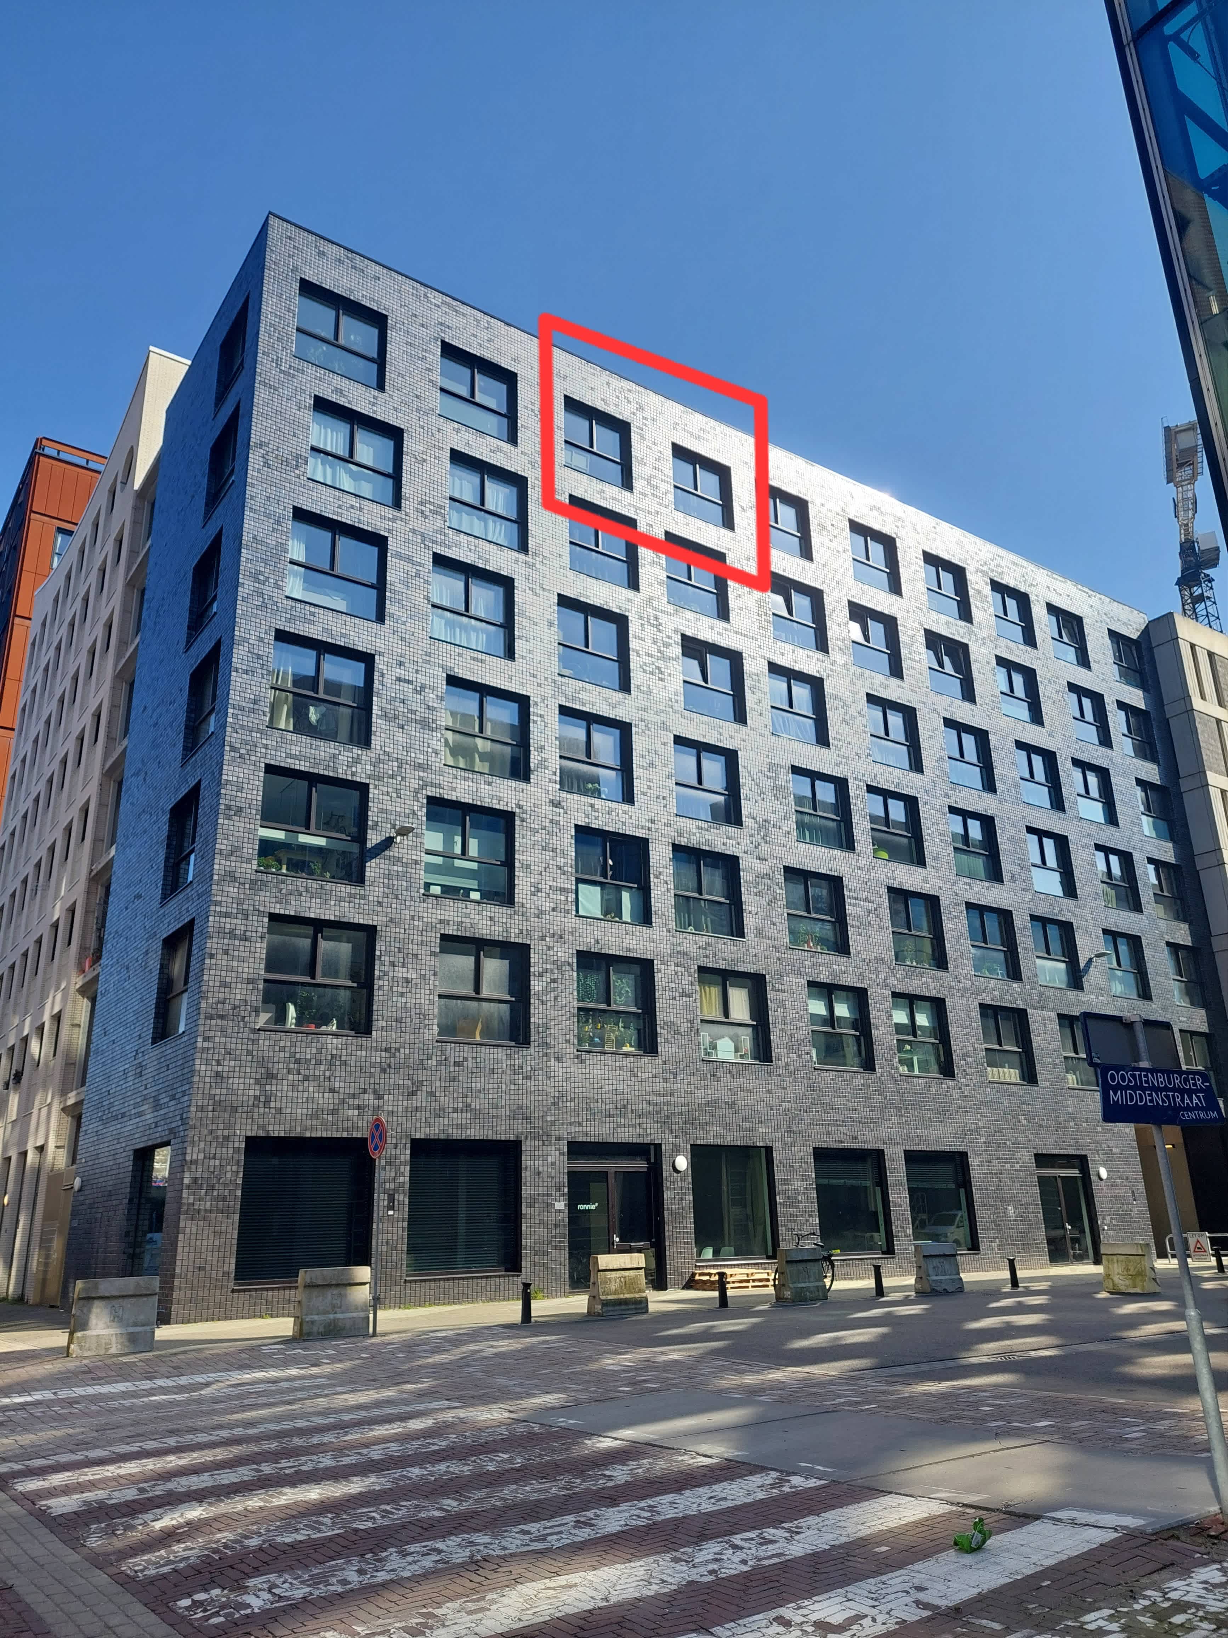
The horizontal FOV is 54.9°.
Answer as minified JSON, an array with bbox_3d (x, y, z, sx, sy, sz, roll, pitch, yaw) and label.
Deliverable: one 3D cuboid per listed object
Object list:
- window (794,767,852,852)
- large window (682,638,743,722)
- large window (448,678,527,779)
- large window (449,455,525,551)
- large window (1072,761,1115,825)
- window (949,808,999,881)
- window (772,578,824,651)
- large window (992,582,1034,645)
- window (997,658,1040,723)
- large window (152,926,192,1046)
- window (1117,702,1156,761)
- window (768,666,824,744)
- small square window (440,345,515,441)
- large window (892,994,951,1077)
[{"bbox_3d":[5.687,-0.229,32.675,2.140,2.150,0.220,12,-22,-33],"label":"window"},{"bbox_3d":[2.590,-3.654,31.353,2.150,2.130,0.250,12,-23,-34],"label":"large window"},{"bbox_3d":[-2.872,-1.984,26.700,2.040,2.040,0.200,12,-23,-33],"label":"large window"},{"bbox_3d":[-3.091,-7.649,28.793,2.140,2.150,0.220,12,-22,-33],"label":"large window"},{"bbox_3d":[16.515,-0.809,40.894,2.140,2.150,0.220,12,-22,-33],"label":"large window"},{"bbox_3d":[10.882,0.841,35.852,2.151,2.135,0.250,11,-22,-33],"label":"window"},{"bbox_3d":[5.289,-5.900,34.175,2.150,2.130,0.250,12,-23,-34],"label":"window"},{"bbox_3d":[13.744,-7.012,40.894,2.040,2.040,0.200,12,-23,-33],"label":"large window"},{"bbox_3d":[13.581,-4.237,39.775,2.040,2.040,0.200,12,-23,-33],"label":"window"},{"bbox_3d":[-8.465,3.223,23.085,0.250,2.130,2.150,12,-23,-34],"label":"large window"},{"bbox_3d":[19.032,-3.051,43.200,2.148,2.137,0.250,11,-22,-33],"label":"window"},{"bbox_3d":[5.235,-3.258,34.049,2.220,2.220,0.200,12,-23,-33],"label":"window"},{"bbox_3d":[-3.510,-10.810,30.247,2.220,2.220,0.200,12,-23,-33],"label":"small square window"},{"bbox_3d":[8.339,5.925,32.213,2.182,2.178,0.250,11,-22,-33],"label":"large window"}]

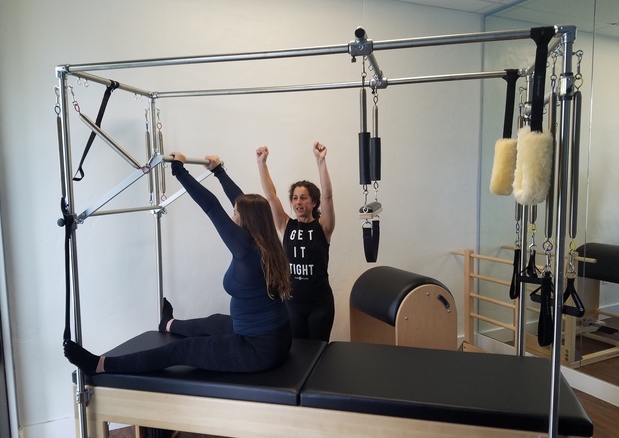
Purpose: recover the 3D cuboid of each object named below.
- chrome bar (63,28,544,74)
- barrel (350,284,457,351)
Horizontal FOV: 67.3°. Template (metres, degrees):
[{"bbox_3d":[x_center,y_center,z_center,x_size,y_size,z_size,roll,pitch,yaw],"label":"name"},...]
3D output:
[{"bbox_3d":[-0.120,-0.699,1.951,2.160,0.036,0.036,1,5,14],"label":"chrome bar"},{"bbox_3d":[0.689,0.848,3.476,0.560,0.890,0.610,-3,6,-26],"label":"barrel"}]

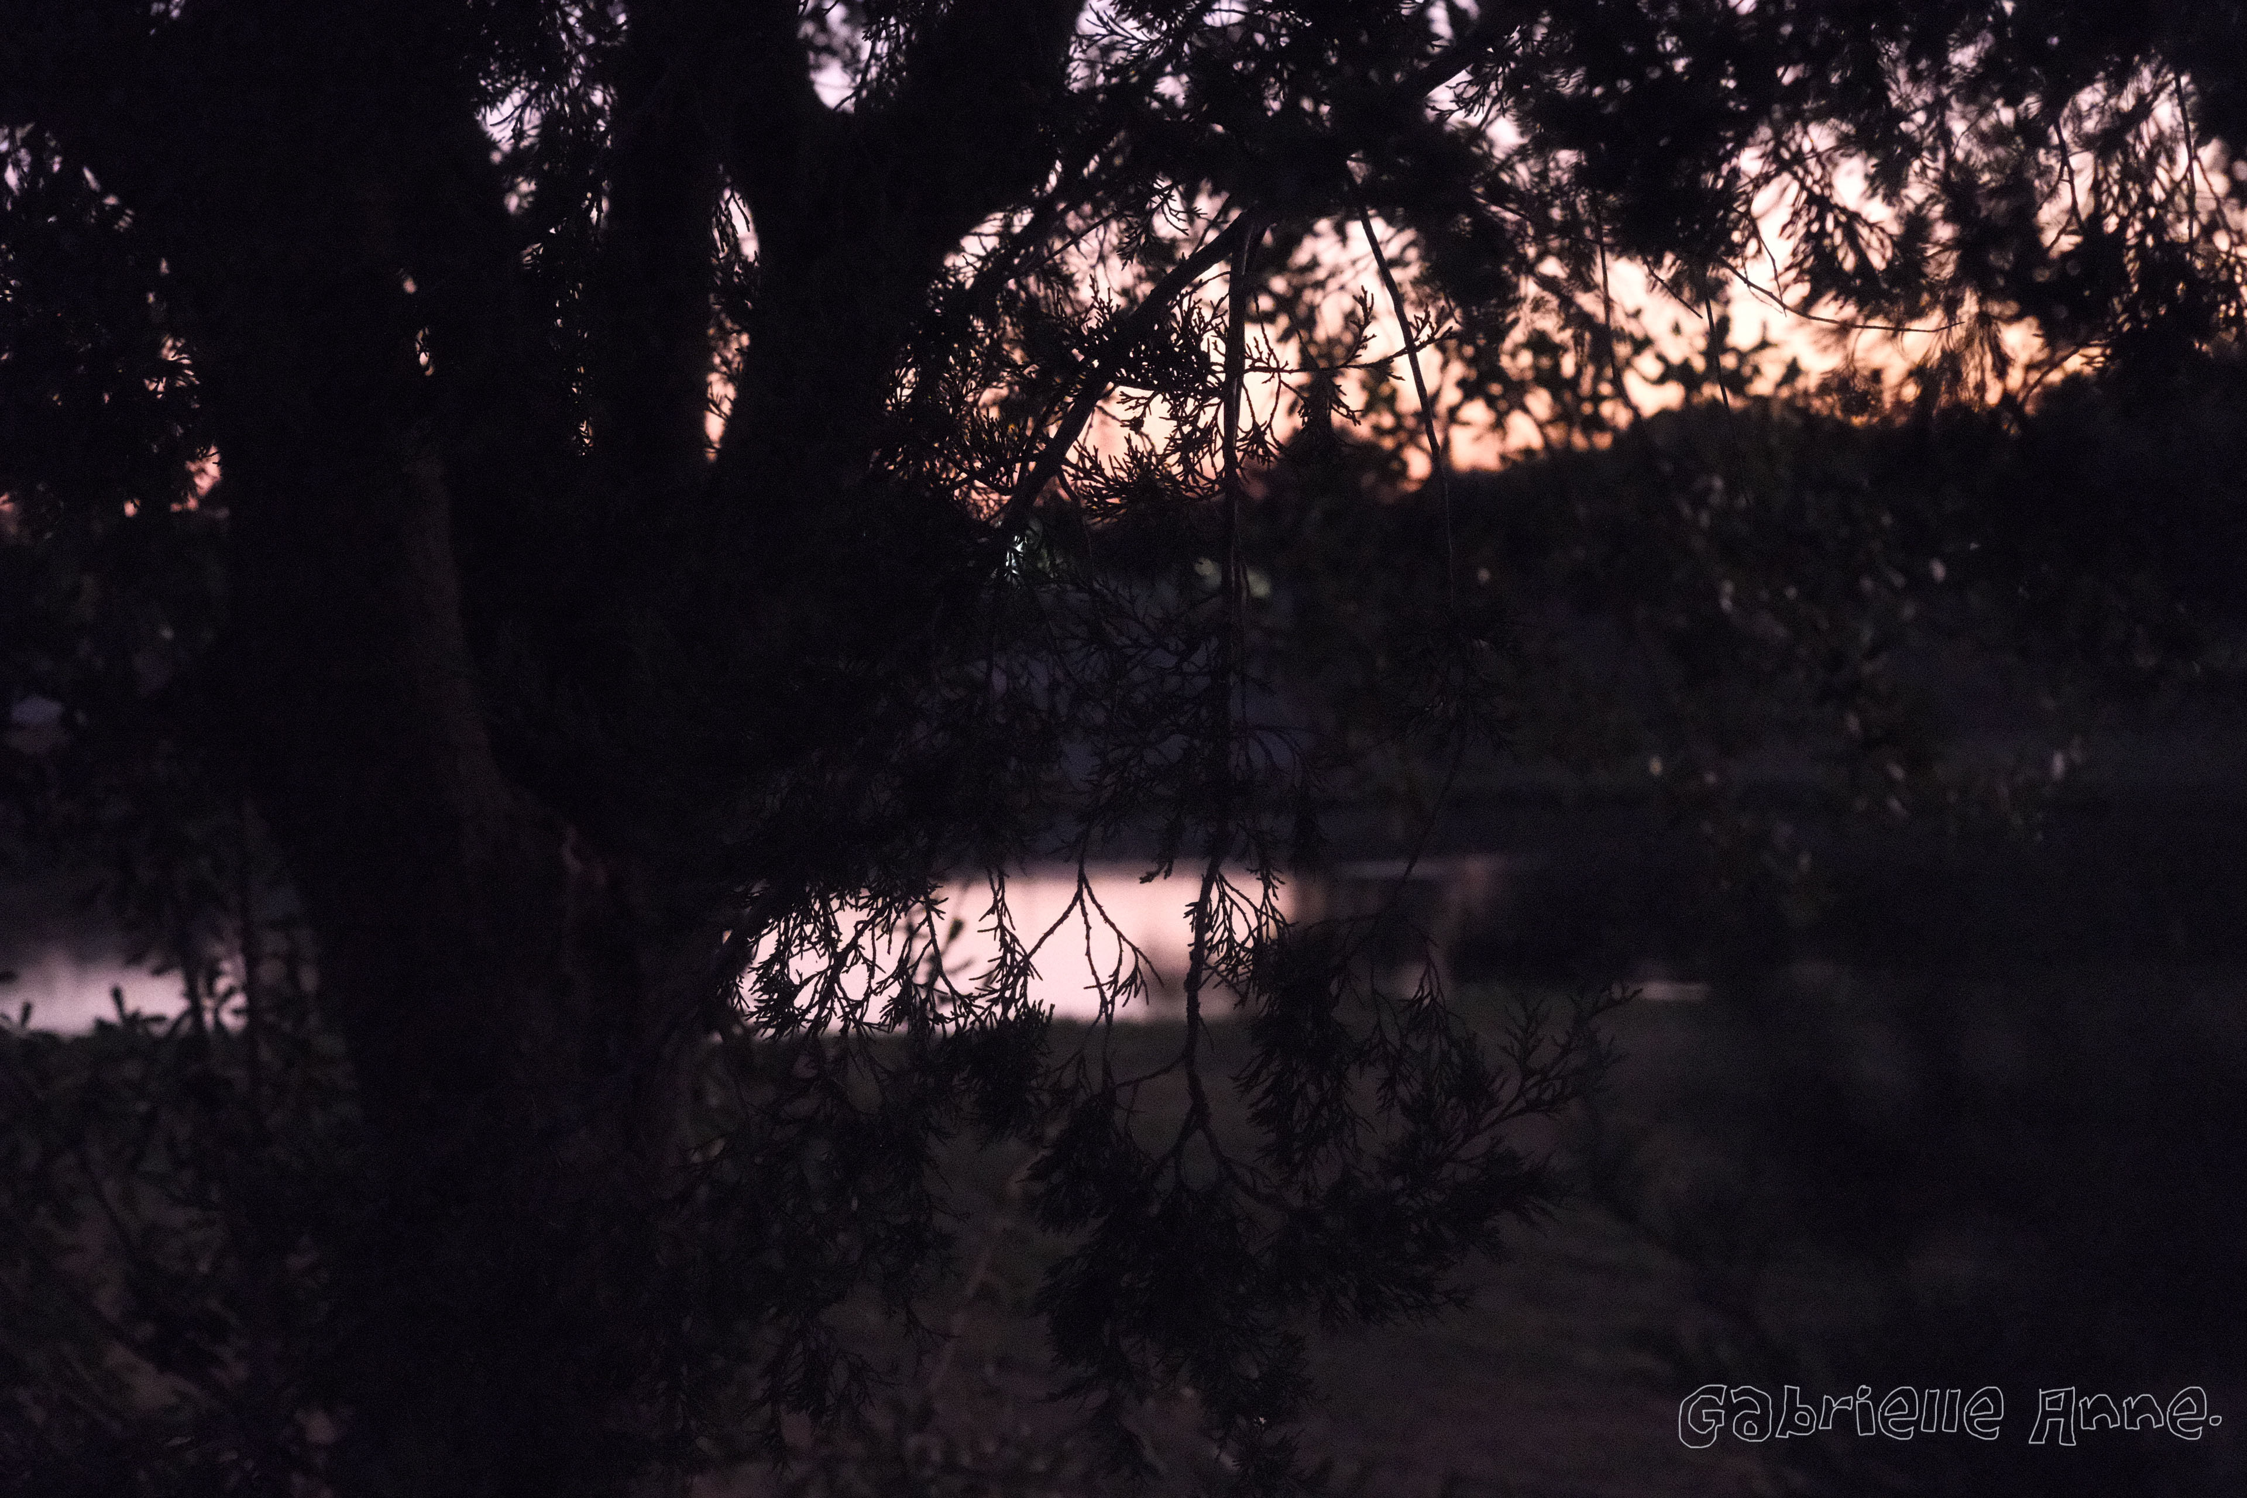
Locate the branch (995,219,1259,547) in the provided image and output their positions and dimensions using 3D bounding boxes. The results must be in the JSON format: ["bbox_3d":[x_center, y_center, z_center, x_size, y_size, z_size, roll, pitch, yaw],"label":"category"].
[{"bbox_3d":[0.002,-0.247,3.100,0.030,0.275,0.030,38,0,0],"label":"branch"}]

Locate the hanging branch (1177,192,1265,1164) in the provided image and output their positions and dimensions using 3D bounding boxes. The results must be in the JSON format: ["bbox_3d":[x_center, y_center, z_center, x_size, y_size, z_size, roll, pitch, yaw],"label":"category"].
[{"bbox_3d":[0.063,-0.041,3.100,0.045,0.630,0.045,3,1,0],"label":"hanging branch"}]

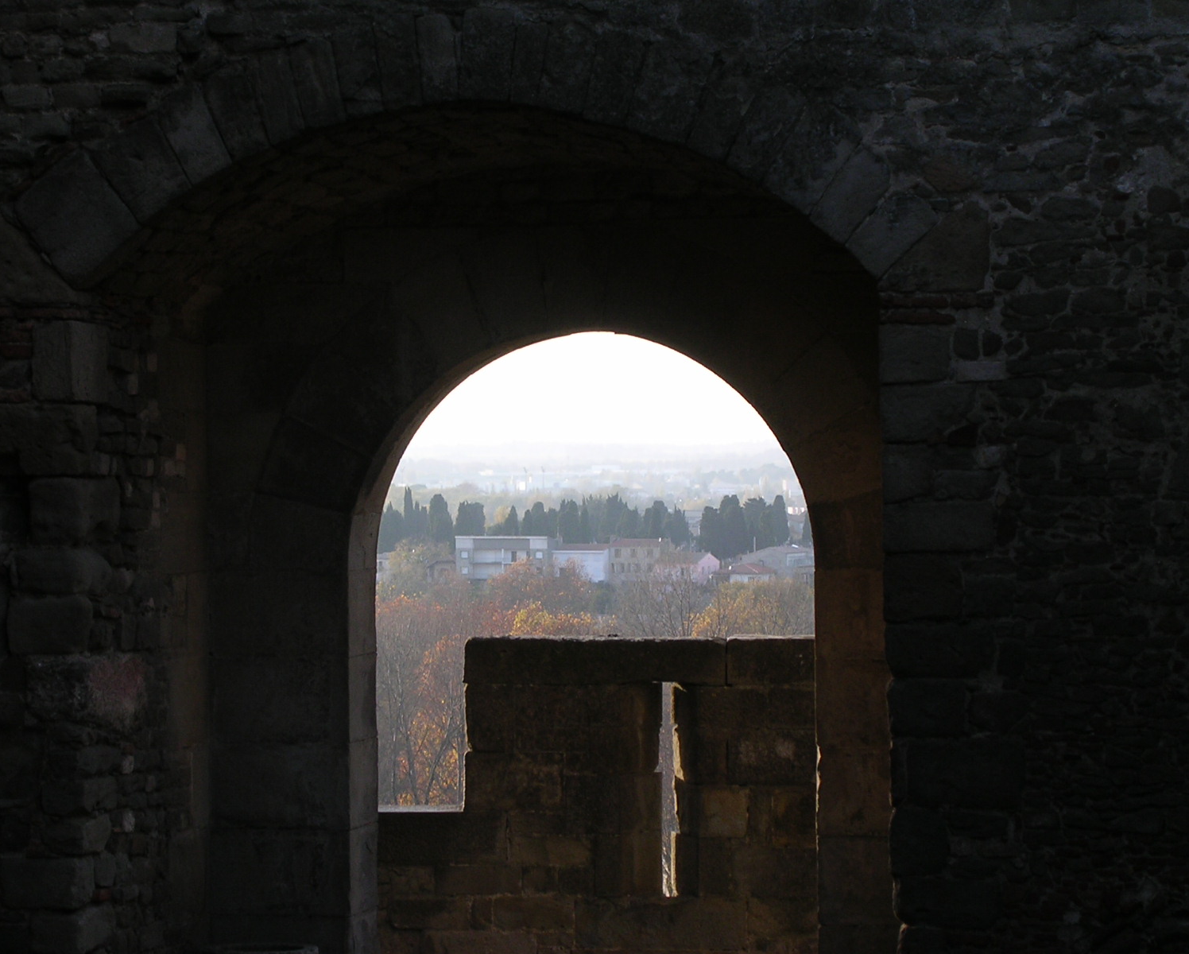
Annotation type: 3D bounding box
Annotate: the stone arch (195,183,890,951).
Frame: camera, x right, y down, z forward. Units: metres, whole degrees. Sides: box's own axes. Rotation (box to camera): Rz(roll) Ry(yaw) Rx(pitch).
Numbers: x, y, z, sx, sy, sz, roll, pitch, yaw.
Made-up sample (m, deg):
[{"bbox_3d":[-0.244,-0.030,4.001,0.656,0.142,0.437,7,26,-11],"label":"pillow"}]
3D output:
[{"bbox_3d":[-0.150,0.585,21.500,3.670,4.100,0.700,0,0,11],"label":"stone arch"}]

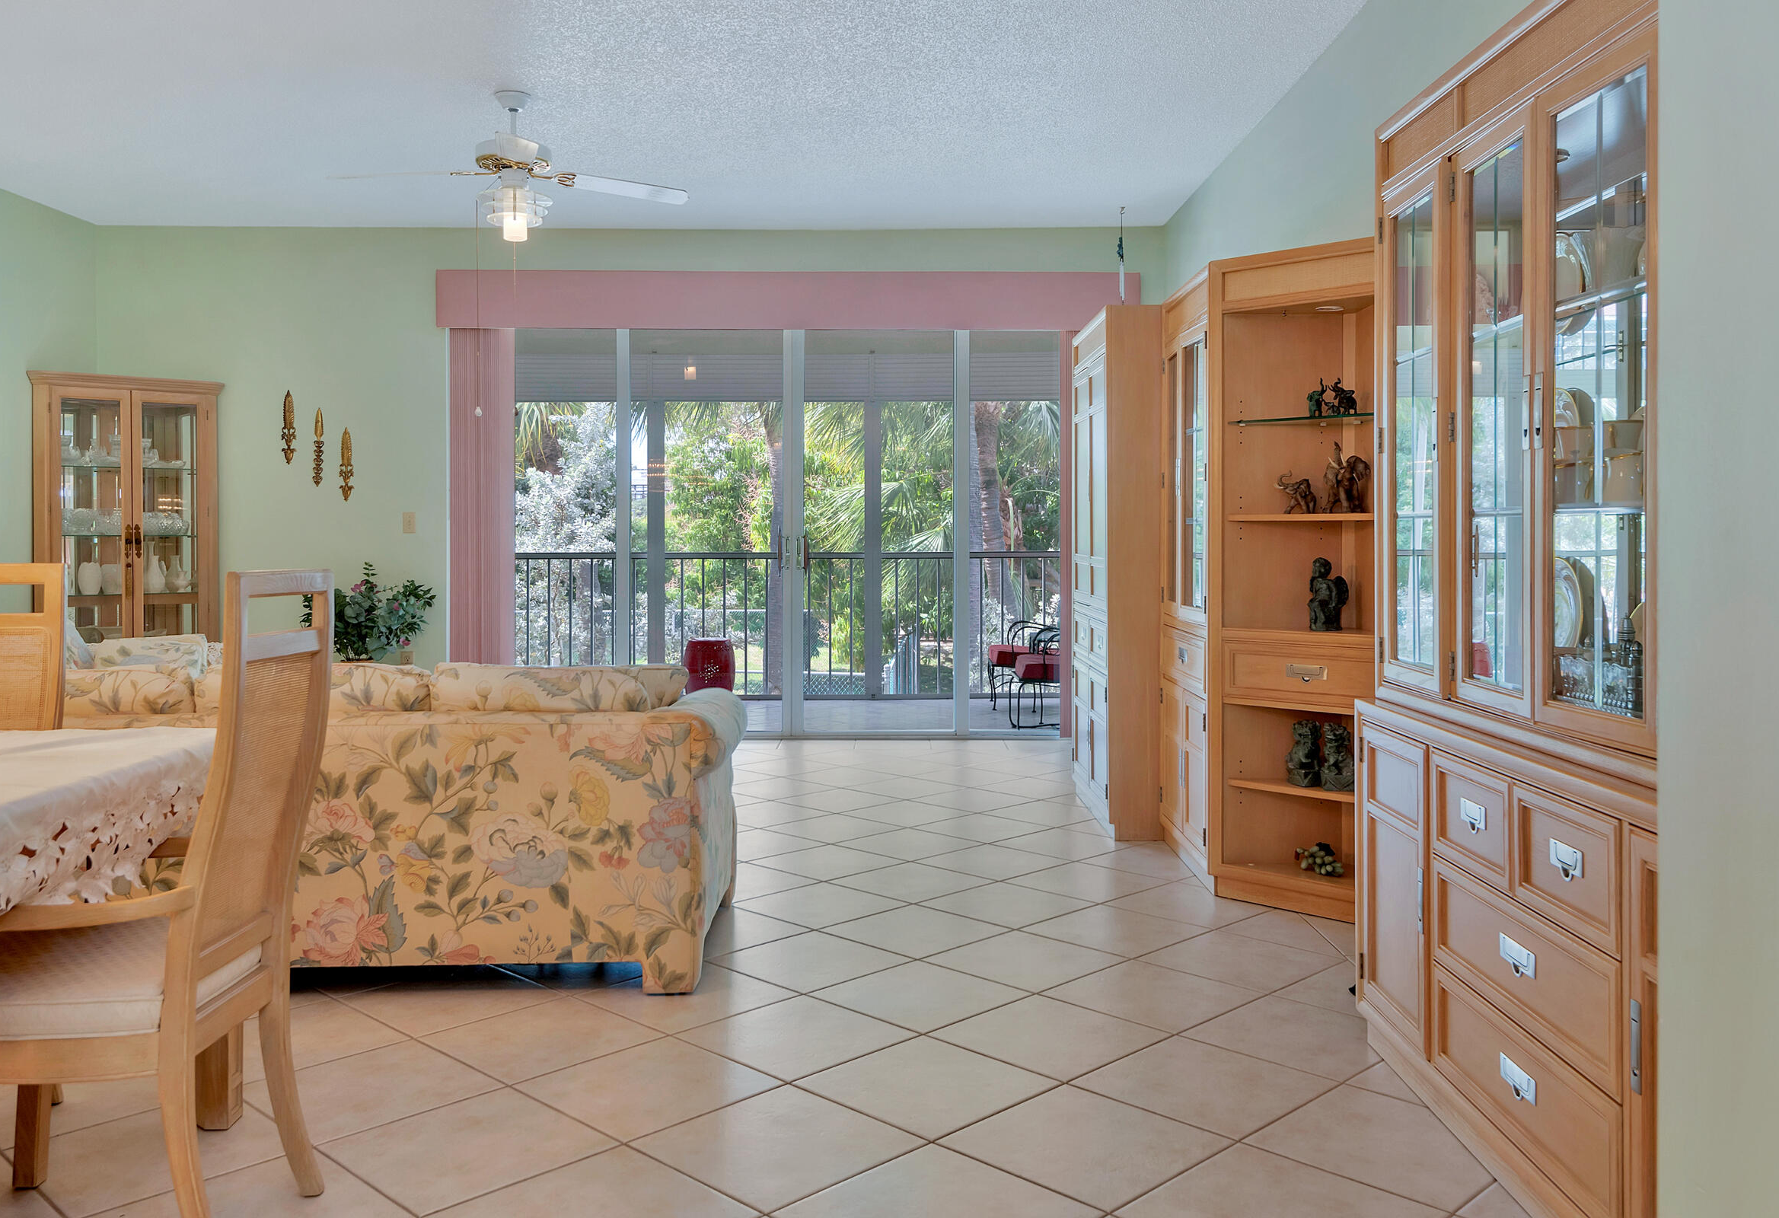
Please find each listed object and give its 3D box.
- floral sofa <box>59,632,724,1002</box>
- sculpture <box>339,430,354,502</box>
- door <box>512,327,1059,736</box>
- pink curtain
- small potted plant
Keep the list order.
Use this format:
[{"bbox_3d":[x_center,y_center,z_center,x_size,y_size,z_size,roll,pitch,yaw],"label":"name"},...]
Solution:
[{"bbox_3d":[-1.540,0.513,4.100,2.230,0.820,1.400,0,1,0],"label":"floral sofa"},{"bbox_3d":[-3.084,-0.822,7.770,0.085,0.420,0.045,0,1,0],"label":"sculpture"},{"bbox_3d":[-0.565,-0.453,7.800,3.450,2.360,0.120,0,1,0],"label":"door"},{"bbox_3d":[-2.298,-0.447,7.700,0.385,2.310,0.130,0,1,0],"label":"pink curtain"},{"bbox_3d":[-2.164,0.056,5.700,0.550,0.490,0.500,0,1,0],"label":"small potted plant"}]

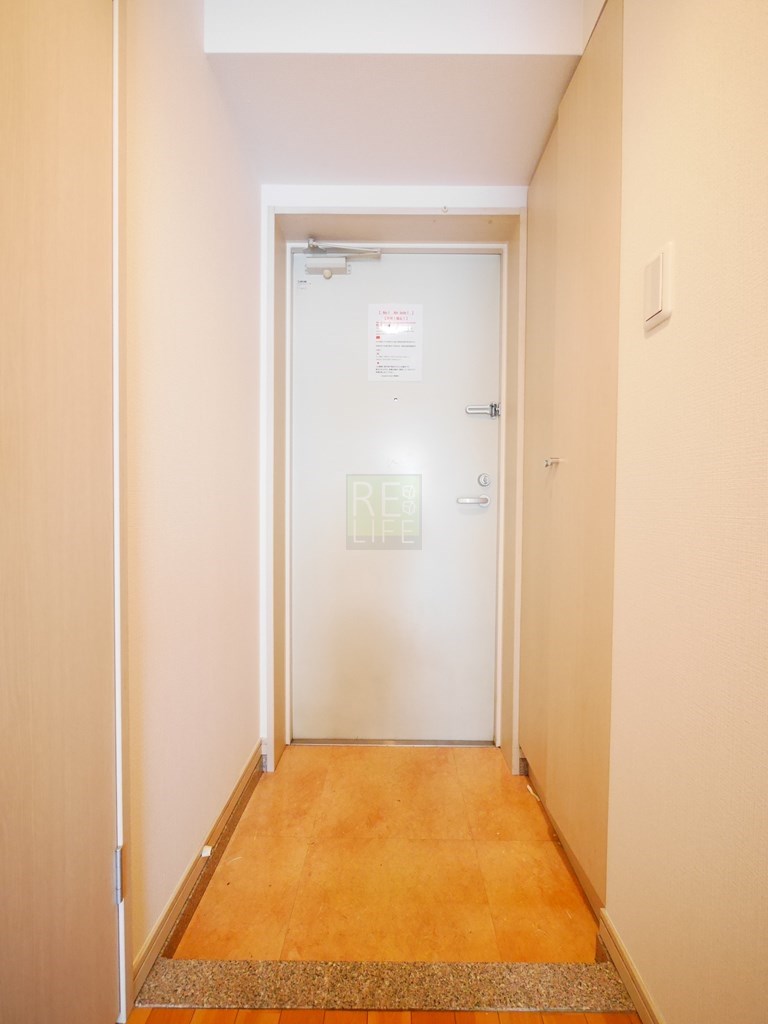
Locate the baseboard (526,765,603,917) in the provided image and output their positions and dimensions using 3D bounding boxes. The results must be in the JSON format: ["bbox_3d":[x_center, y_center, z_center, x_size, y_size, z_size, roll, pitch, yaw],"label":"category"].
[{"bbox_3d":[0.487,0.868,1.145,0.018,0.050,0.490,0,1,1],"label":"baseboard"}]

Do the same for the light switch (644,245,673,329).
[{"bbox_3d":[0.475,-0.390,0.723,0.010,0.120,0.068,0,1,1],"label":"light switch"}]

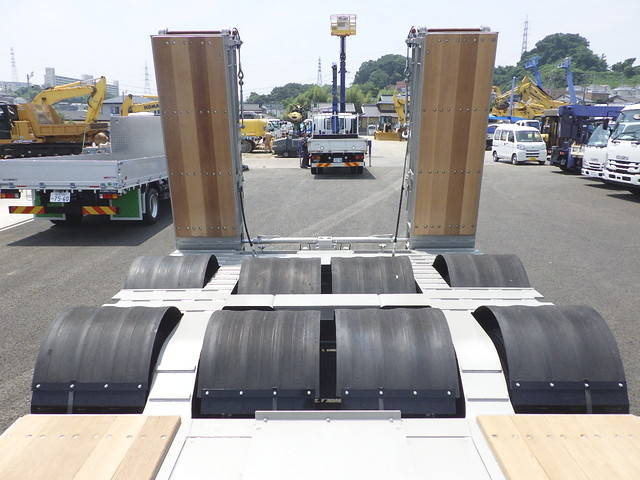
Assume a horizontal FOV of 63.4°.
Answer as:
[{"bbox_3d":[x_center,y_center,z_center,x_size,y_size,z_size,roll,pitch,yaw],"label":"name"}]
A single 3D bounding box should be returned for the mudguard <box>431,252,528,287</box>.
[{"bbox_3d":[1.237,0.309,4.061,0.590,0.380,0.780,0,13,0],"label":"mudguard"}]

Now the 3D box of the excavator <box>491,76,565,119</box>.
[{"bbox_3d":[13.688,-8.230,33.852,6.500,5.000,3.000,0,13,1],"label":"excavator"}]

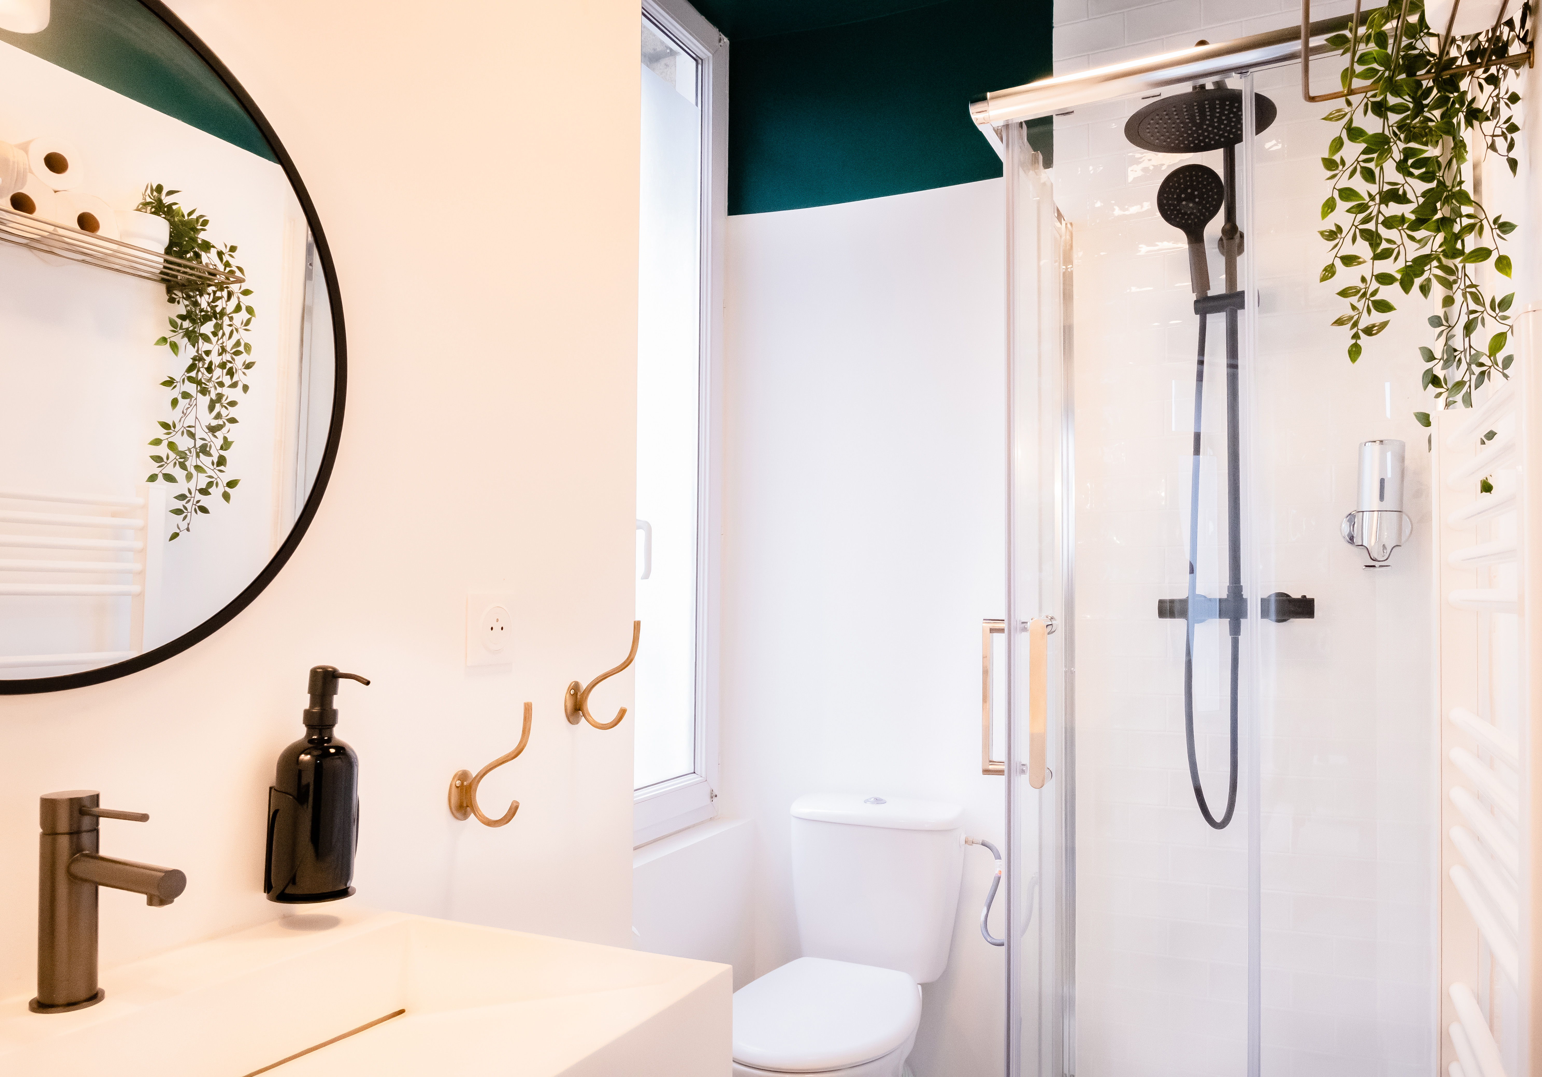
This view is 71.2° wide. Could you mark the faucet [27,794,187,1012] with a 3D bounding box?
[{"bbox_3d":[-0.492,0.273,0.800,0.146,0.157,0.049,-2,-4,26],"label":"faucet"}]

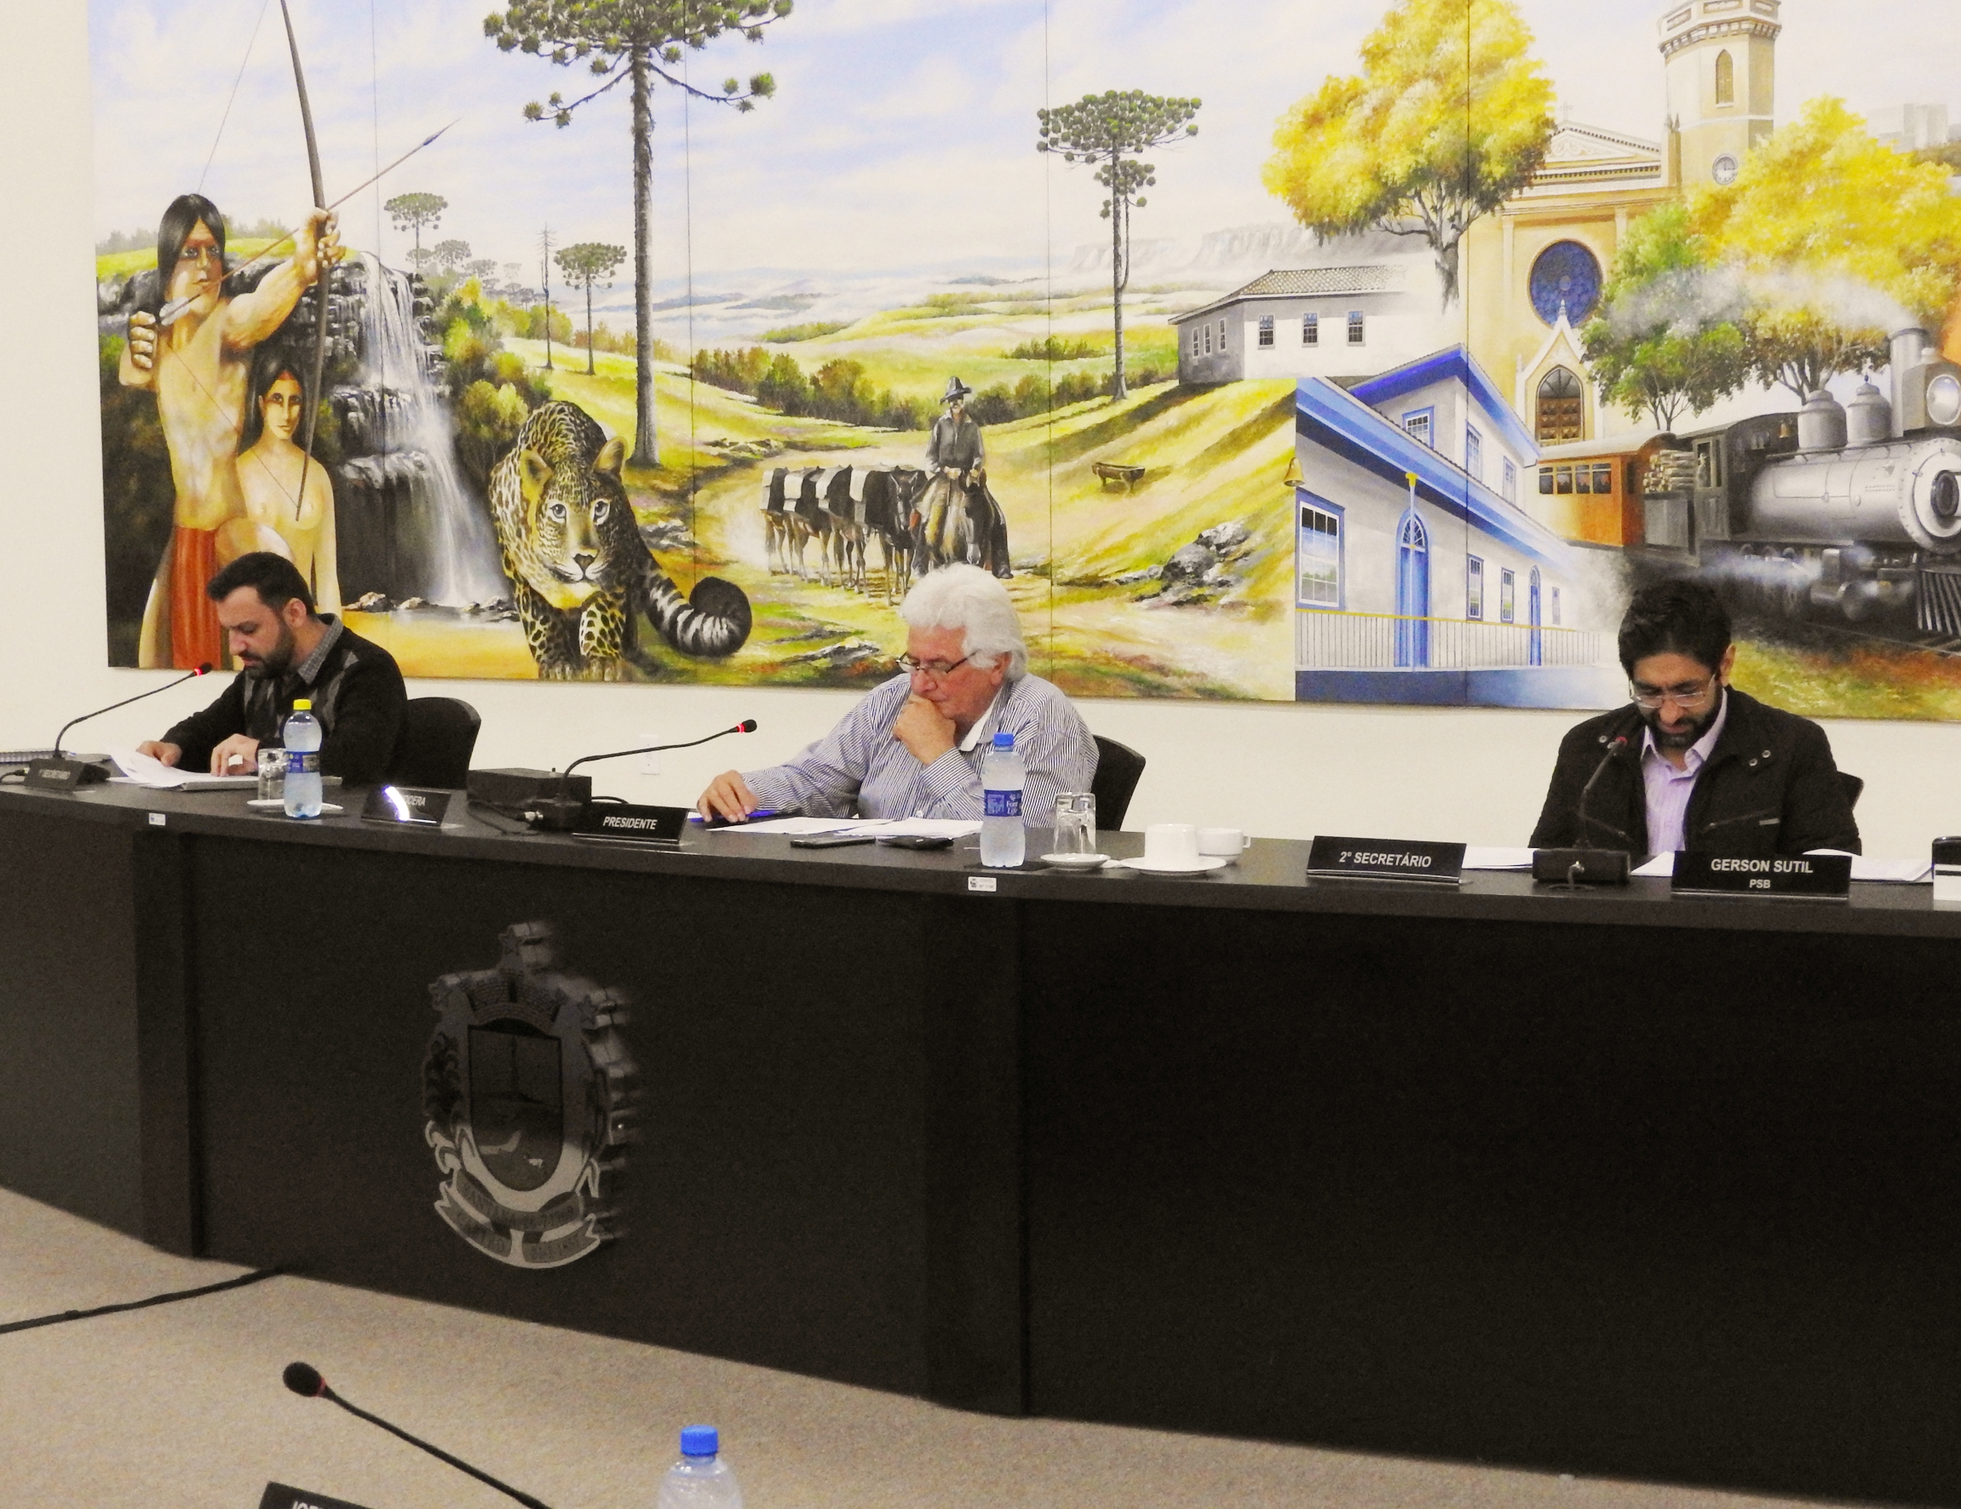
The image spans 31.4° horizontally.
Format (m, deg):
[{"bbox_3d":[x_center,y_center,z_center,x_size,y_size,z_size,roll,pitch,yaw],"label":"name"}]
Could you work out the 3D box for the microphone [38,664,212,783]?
[{"bbox_3d":[-1.735,-0.054,7.059,0.370,0.224,0.120,-2,4,-14],"label":"microphone"}]

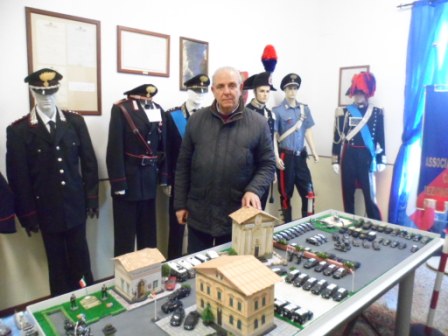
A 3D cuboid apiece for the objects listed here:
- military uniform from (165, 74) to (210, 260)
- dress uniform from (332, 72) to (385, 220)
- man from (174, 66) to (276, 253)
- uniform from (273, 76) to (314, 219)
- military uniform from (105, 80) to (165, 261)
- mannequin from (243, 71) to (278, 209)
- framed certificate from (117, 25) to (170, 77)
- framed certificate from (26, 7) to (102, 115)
[{"bbox_3d":[-0.265,0.103,2.941,0.540,1.786,0.350,-6,11,-34],"label":"military uniform"},{"bbox_3d":[1.472,-0.065,3.706,0.560,1.913,0.360,5,10,25],"label":"dress uniform"},{"bbox_3d":[0.006,0.251,2.156,0.620,1.741,0.440,1,9,4],"label":"man"},{"bbox_3d":[0.757,-0.058,3.661,0.480,1.901,0.360,-1,9,-8],"label":"uniform"},{"bbox_3d":[-0.671,0.201,2.613,0.490,1.626,0.320,-6,11,-34],"label":"military uniform"},{"bbox_3d":[0.364,-0.016,3.414,0.500,1.886,0.350,-5,10,-30],"label":"mannequin"},{"bbox_3d":[-0.665,-0.967,2.844,0.477,0.359,0.030,-7,11,-39],"label":"framed certificate"},{"bbox_3d":[-1.150,-0.752,2.468,0.495,0.707,0.030,-7,11,-39],"label":"framed certificate"}]

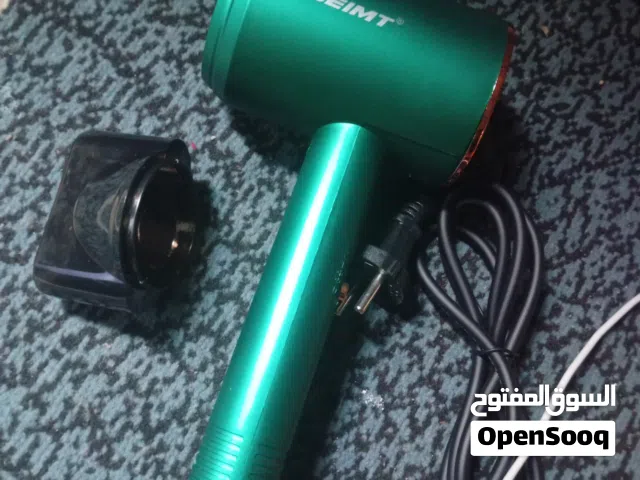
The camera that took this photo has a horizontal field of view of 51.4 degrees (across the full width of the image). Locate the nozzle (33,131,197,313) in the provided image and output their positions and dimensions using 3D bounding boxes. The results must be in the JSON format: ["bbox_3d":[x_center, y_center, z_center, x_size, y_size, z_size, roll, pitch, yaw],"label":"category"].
[{"bbox_3d":[-0.092,-0.010,0.293,0.048,0.060,0.074,7,73,13],"label":"nozzle"}]

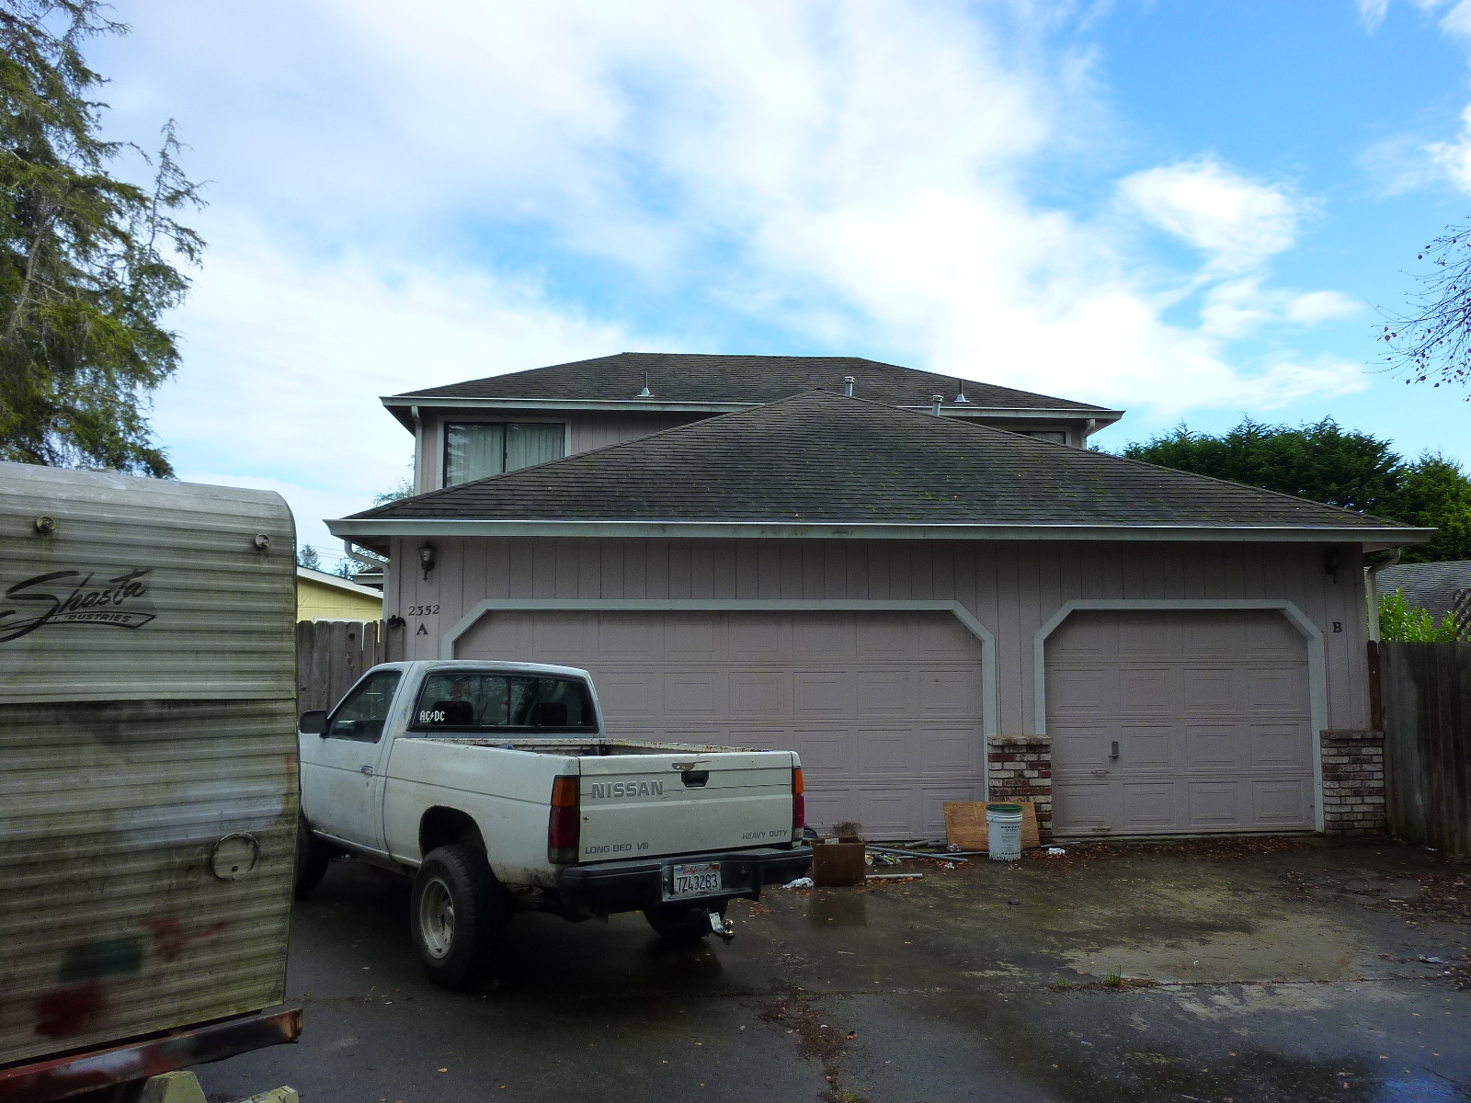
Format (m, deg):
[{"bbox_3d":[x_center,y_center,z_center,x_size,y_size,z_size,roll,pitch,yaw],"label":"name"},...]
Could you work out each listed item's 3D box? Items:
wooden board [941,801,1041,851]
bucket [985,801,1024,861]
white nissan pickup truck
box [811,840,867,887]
[{"bbox_3d":[2.245,2.405,9.309,0.819,0.410,0.020,0,-25,-5],"label":"wooden board"},{"bbox_3d":[2.300,2.409,9.099,0.312,0.420,0.312,0,-5,0],"label":"bucket"},{"bbox_3d":[-1.722,1.688,7.459,1.780,1.840,5.000,4,-7,-39],"label":"white nissan pickup truck"},{"bbox_3d":[0.795,2.449,8.380,0.407,0.310,0.340,0,-6,-5],"label":"box"}]

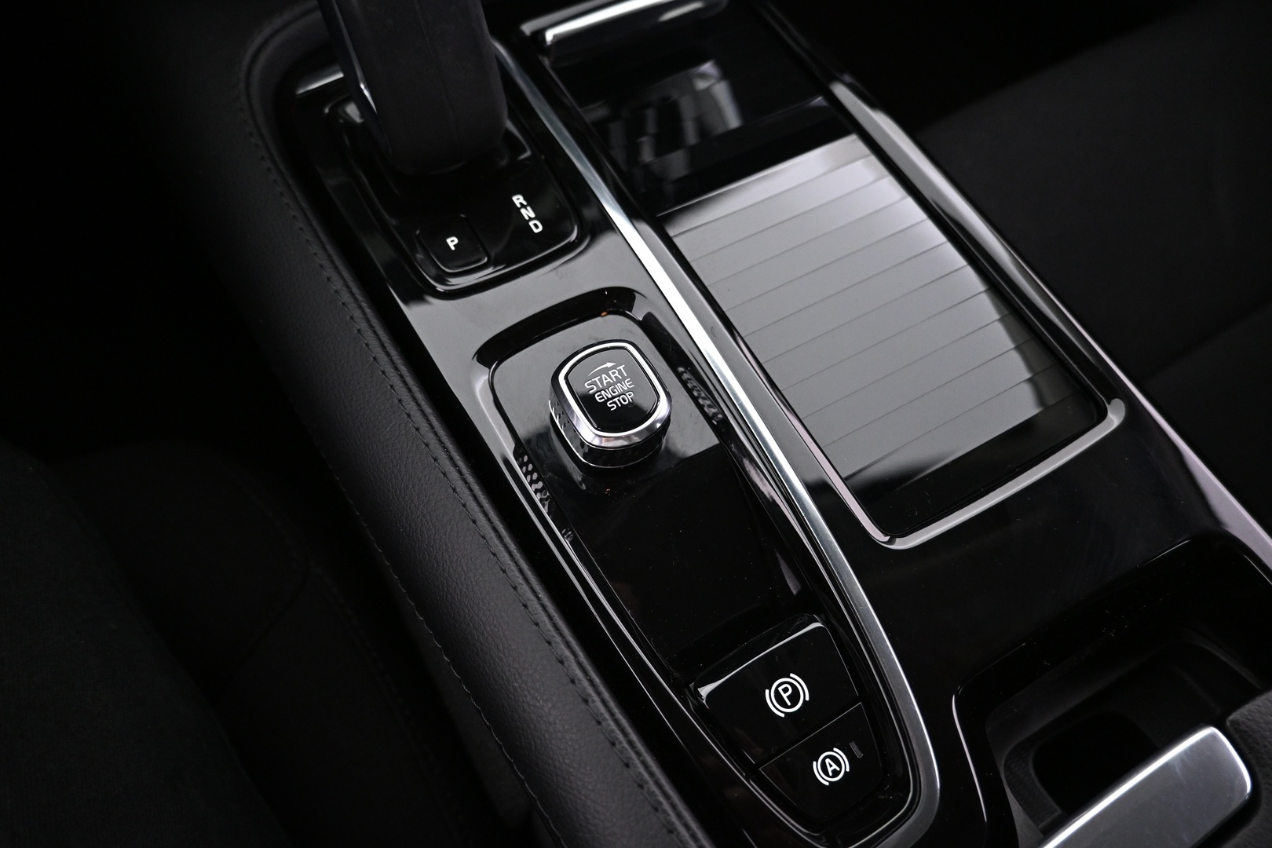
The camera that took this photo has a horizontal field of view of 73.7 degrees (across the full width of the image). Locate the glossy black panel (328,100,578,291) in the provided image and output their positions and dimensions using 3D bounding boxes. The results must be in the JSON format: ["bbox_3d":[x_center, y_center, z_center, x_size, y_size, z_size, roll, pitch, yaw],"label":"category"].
[{"bbox_3d":[-0.073,-0.100,0.328,0.059,0.013,0.112,-26,67,-16],"label":"glossy black panel"}]

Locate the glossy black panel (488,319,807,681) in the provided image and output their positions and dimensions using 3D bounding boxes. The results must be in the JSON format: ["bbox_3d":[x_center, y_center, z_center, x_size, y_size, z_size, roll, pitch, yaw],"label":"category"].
[{"bbox_3d":[0.001,0.017,0.292,0.060,0.010,0.127,-26,67,-16],"label":"glossy black panel"}]

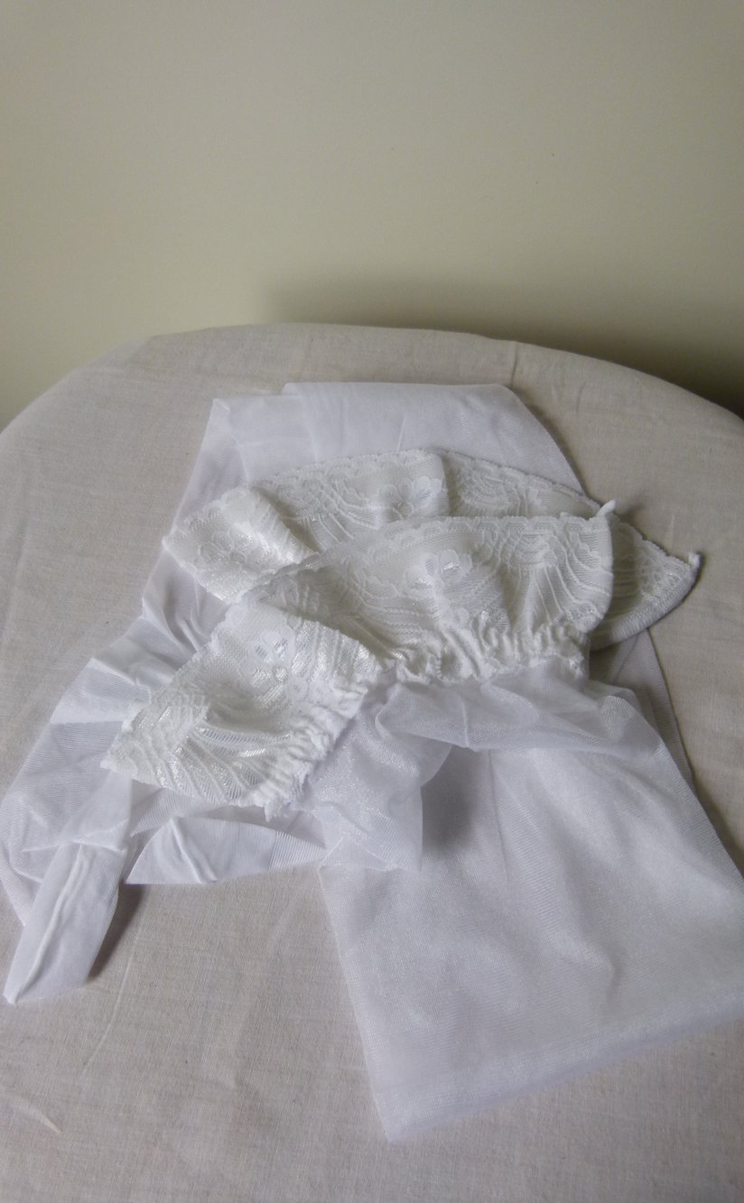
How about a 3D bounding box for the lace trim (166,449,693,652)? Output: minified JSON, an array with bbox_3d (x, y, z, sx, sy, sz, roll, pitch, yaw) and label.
[{"bbox_3d":[0.028,-0.032,0.422,0.256,0.032,0.105,5,58,3],"label":"lace trim"}]

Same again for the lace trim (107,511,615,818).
[{"bbox_3d":[0.007,0.017,0.383,0.256,0.037,0.111,-18,60,-11],"label":"lace trim"}]

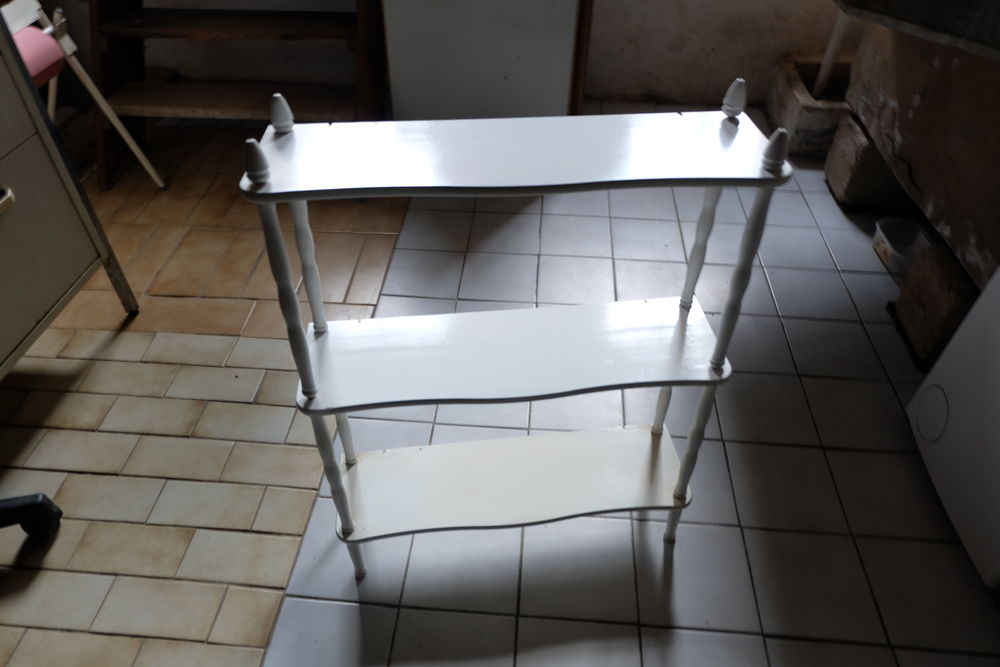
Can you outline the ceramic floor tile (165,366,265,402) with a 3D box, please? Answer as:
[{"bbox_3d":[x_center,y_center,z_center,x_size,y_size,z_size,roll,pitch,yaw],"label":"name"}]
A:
[{"bbox_3d":[-0.641,0.117,1.510,0.199,0.009,0.100,3,43,4],"label":"ceramic floor tile"}]

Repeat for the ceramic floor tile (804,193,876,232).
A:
[{"bbox_3d":[1.040,-0.369,2.014,0.199,0.009,0.199,3,44,3],"label":"ceramic floor tile"}]

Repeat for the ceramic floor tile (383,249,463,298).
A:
[{"bbox_3d":[-0.198,-0.158,1.779,0.197,0.010,0.197,3,44,3],"label":"ceramic floor tile"}]

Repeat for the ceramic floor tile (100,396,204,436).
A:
[{"bbox_3d":[-0.740,0.179,1.424,0.197,0.010,0.097,3,44,3],"label":"ceramic floor tile"}]

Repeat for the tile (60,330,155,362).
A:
[{"bbox_3d":[-0.936,0.031,1.588,0.198,0.009,0.097,3,44,3],"label":"tile"}]

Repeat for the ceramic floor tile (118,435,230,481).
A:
[{"bbox_3d":[-0.653,0.258,1.361,0.199,0.010,0.091,3,44,3],"label":"ceramic floor tile"}]

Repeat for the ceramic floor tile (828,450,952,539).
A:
[{"bbox_3d":[0.761,0.313,1.301,0.198,0.009,0.198,3,43,4],"label":"ceramic floor tile"}]

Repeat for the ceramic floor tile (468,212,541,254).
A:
[{"bbox_3d":[0.017,-0.285,1.912,0.197,0.010,0.197,3,44,3],"label":"ceramic floor tile"}]

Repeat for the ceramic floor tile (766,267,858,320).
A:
[{"bbox_3d":[0.813,-0.099,1.741,0.196,0.010,0.201,3,44,3],"label":"ceramic floor tile"}]

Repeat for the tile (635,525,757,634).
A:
[{"bbox_3d":[0.342,0.429,1.183,0.199,0.010,0.195,3,44,3],"label":"tile"}]

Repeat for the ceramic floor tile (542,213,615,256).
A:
[{"bbox_3d":[0.220,-0.278,1.929,0.200,0.010,0.201,3,44,3],"label":"ceramic floor tile"}]

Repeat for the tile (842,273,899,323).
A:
[{"bbox_3d":[1.008,-0.092,1.725,0.199,0.009,0.199,3,44,3],"label":"tile"}]

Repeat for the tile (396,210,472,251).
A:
[{"bbox_3d":[-0.185,-0.299,1.935,0.199,0.009,0.199,3,44,3],"label":"tile"}]

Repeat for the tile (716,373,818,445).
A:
[{"bbox_3d":[0.576,0.164,1.460,0.198,0.009,0.198,3,43,4],"label":"tile"}]

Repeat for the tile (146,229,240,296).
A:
[{"bbox_3d":[-0.841,-0.195,1.839,0.129,0.010,0.291,3,44,3],"label":"tile"}]

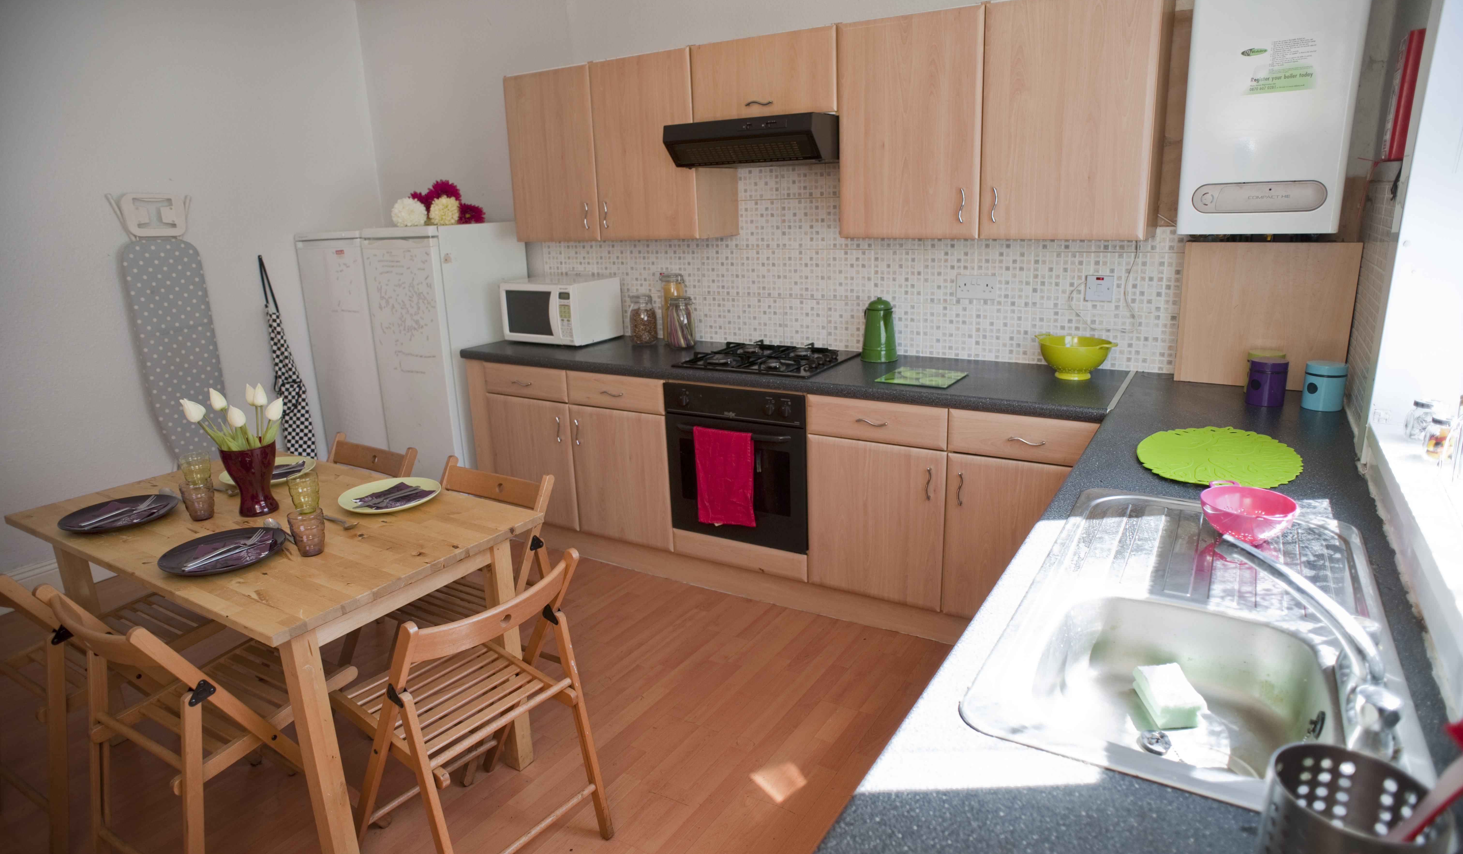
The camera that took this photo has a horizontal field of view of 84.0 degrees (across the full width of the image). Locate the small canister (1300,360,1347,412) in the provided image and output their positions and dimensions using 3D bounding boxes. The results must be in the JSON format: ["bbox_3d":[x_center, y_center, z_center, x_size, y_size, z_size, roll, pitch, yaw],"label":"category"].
[{"bbox_3d":[1.622,-0.111,2.226,0.090,0.126,0.090,-15,20,-39],"label":"small canister"}]

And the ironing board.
[{"bbox_3d":[-2.500,-0.274,3.723,0.090,1.520,0.345,7,18,30],"label":"ironing board"}]

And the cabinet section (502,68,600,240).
[{"bbox_3d":[-0.698,-1.206,3.653,0.491,0.702,0.317,7,18,30],"label":"cabinet section"}]

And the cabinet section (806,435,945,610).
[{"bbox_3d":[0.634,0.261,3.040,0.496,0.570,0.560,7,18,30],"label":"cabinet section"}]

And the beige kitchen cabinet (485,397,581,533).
[{"bbox_3d":[-0.734,0.080,3.845,0.490,0.570,0.555,7,18,31],"label":"beige kitchen cabinet"}]

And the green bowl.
[{"bbox_3d":[1.143,-0.228,2.717,0.225,0.121,0.262,-11,18,-30],"label":"green bowl"}]

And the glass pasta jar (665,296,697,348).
[{"bbox_3d":[-0.215,-0.453,3.520,0.112,0.213,0.112,-2,15,0],"label":"glass pasta jar"}]

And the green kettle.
[{"bbox_3d":[0.562,-0.378,3.111,0.138,0.238,0.160,-12,18,-31],"label":"green kettle"}]

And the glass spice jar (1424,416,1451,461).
[{"bbox_3d":[1.322,0.023,1.514,0.046,0.078,0.046,7,18,30],"label":"glass spice jar"}]

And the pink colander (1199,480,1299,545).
[{"bbox_3d":[0.918,0.160,1.456,0.150,0.072,0.170,-2,16,1],"label":"pink colander"}]

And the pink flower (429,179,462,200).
[{"bbox_3d":[-1.310,-1.075,3.710,0.145,0.130,0.140,7,18,31],"label":"pink flower"}]

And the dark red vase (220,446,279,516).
[{"bbox_3d":[-1.319,0.142,2.245,0.136,0.197,0.136,7,18,30],"label":"dark red vase"}]

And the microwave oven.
[{"bbox_3d":[-0.788,-0.542,3.798,0.436,0.274,0.345,7,18,30],"label":"microwave oven"}]

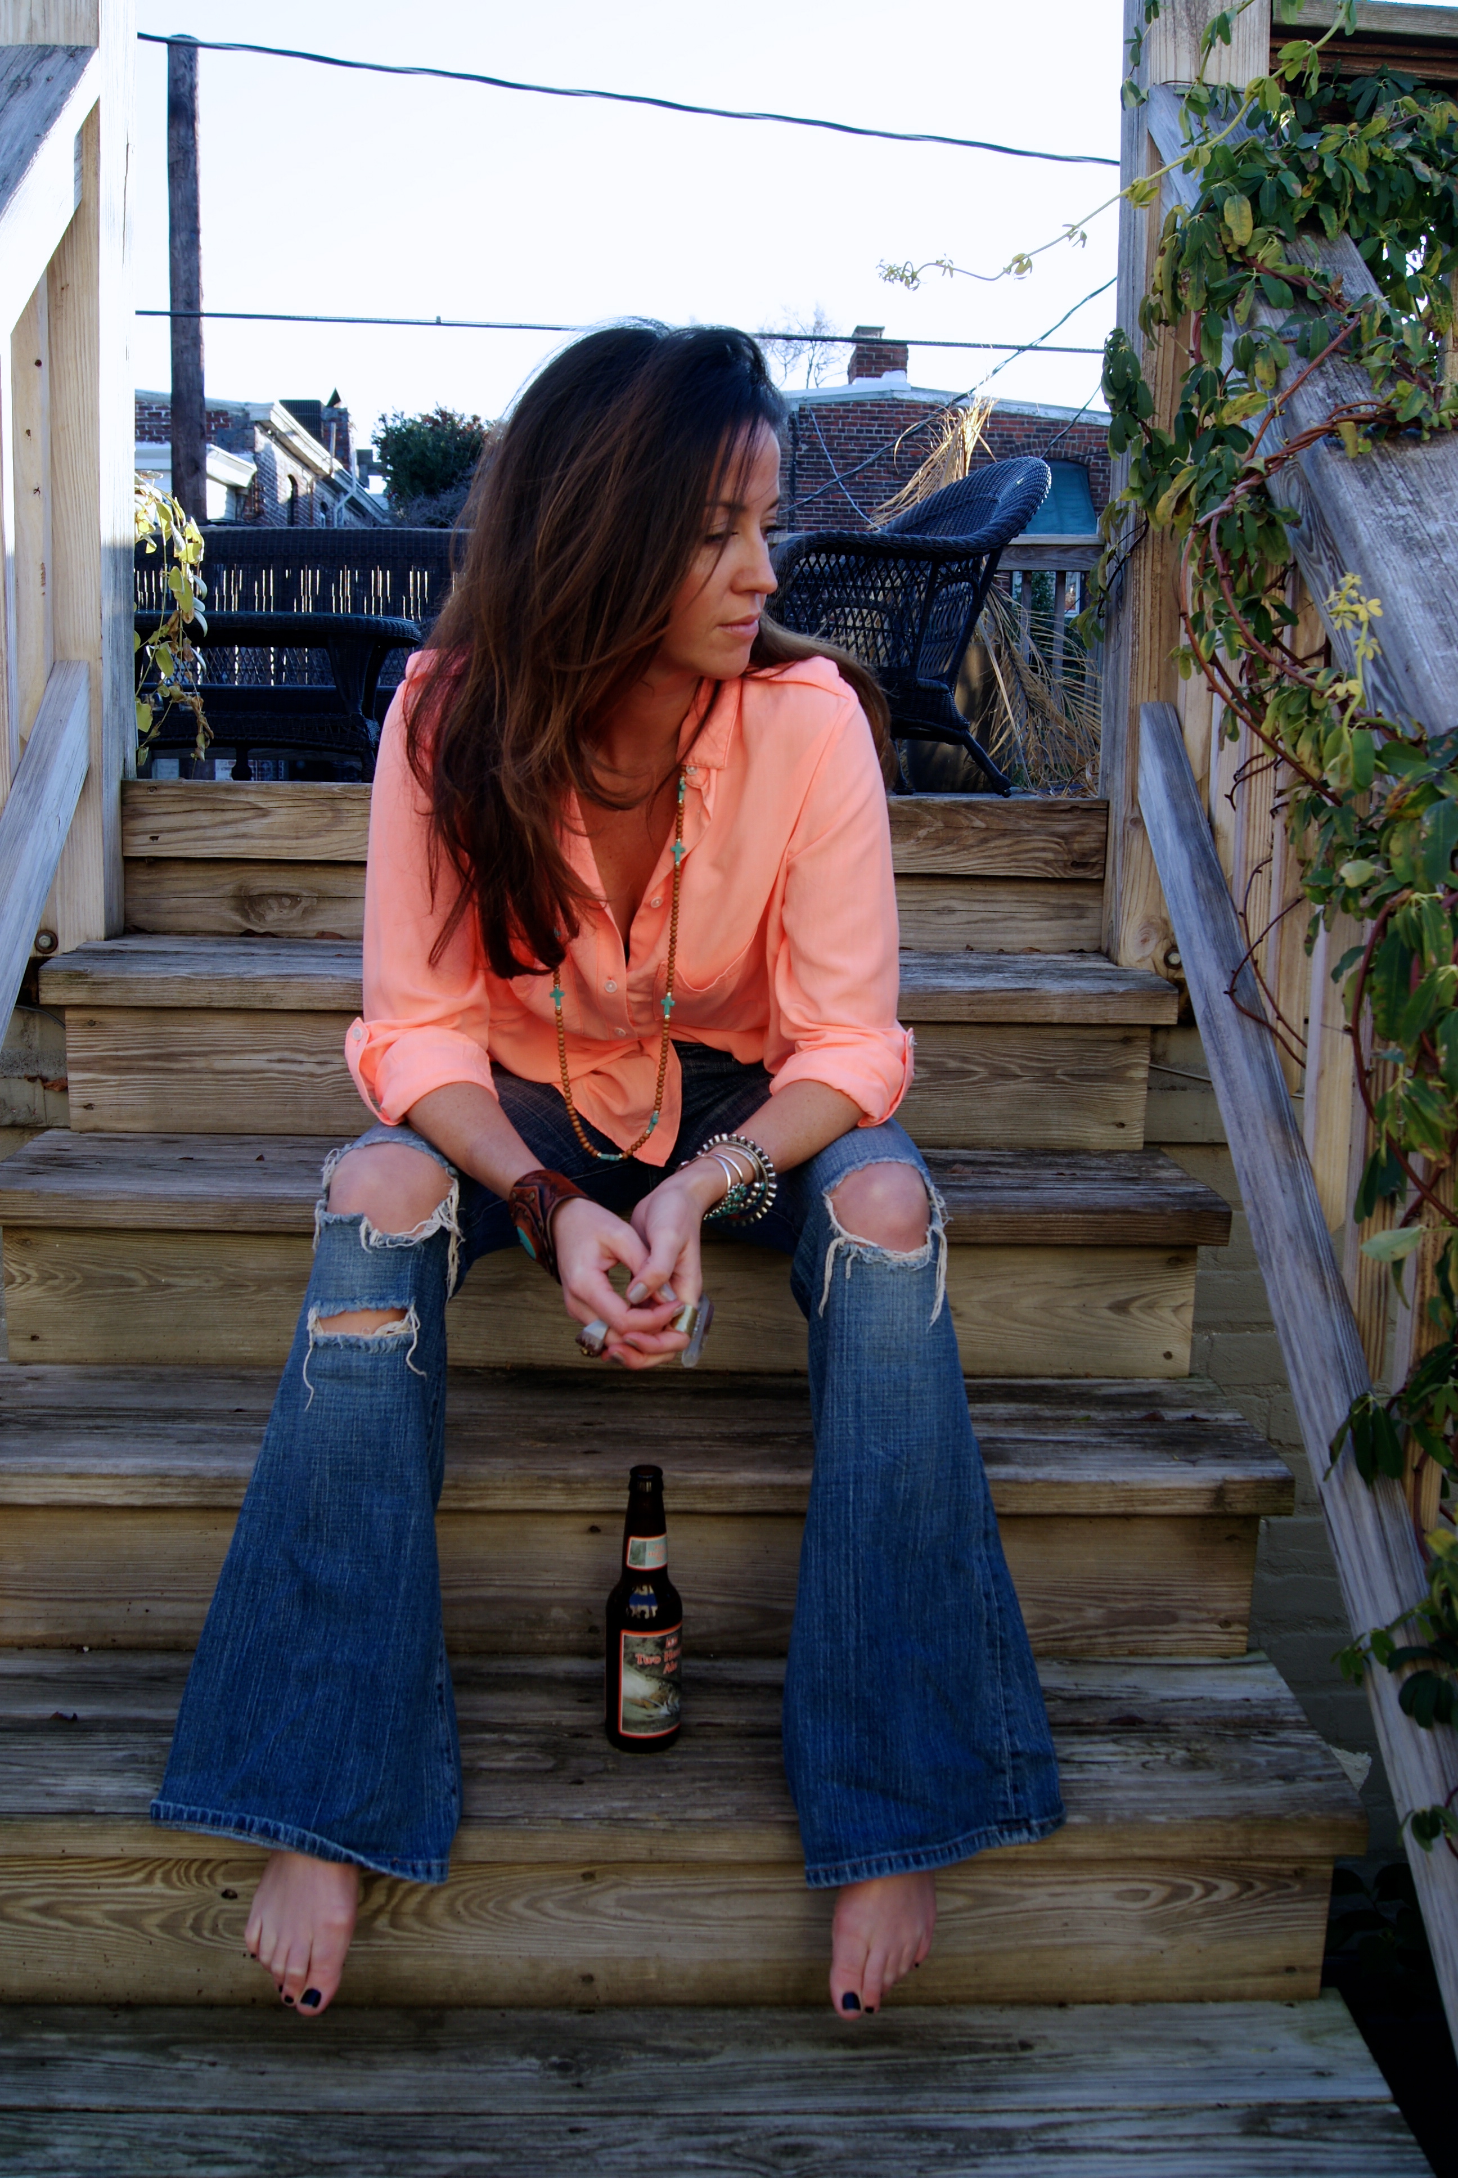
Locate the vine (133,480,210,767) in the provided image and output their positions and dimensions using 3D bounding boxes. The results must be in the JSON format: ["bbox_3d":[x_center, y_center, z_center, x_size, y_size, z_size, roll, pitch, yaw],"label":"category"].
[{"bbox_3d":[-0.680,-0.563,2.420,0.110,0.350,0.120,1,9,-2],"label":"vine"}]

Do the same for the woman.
[{"bbox_3d":[-0.084,-0.030,1.639,0.650,1.170,0.860,1,9,-2],"label":"woman"}]

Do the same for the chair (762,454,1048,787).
[{"bbox_3d":[0.349,-1.200,5.190,0.740,0.850,0.690,-4,11,-33],"label":"chair"}]

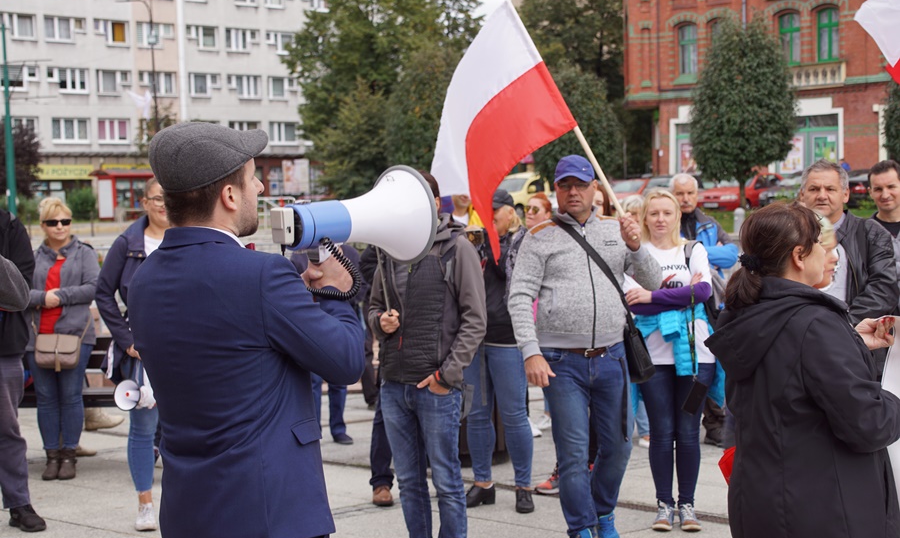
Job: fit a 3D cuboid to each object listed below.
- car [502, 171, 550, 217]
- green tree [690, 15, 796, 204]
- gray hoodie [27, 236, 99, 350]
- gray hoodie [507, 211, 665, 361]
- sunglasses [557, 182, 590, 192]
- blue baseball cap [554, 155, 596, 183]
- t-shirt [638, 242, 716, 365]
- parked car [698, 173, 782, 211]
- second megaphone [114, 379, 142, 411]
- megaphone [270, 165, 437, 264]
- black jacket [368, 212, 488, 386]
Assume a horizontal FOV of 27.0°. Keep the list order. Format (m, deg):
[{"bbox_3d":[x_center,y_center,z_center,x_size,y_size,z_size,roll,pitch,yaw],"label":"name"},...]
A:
[{"bbox_3d":[2.623,-2.587,66.000,1.660,1.580,3.800,1,4,41],"label":"car"},{"bbox_3d":[8.923,-4.728,57.000,3.150,5.950,3.150,-1,3,0],"label":"green tree"},{"bbox_3d":[-2.294,0.139,11.072,0.430,0.660,0.280,-2,3,-3],"label":"gray hoodie"},{"bbox_3d":[0.597,0.069,8.328,0.640,0.660,0.380,-2,3,-6],"label":"gray hoodie"},{"bbox_3d":[0.544,-0.367,8.300,0.150,0.045,0.140,-1,3,9],"label":"sunglasses"},{"bbox_3d":[0.551,-0.440,8.296,0.180,0.128,0.260,-1,3,9],"label":"blue baseball cap"},{"bbox_3d":[1.078,0.163,9.127,0.430,0.600,0.270,-1,3,6],"label":"t-shirt"},{"bbox_3d":[9.650,-2.433,62.500,1.650,1.420,3.900,1,4,44],"label":"parked car"},{"bbox_3d":[-1.551,0.635,9.438,0.165,0.175,0.250,0,-3,24],"label":"second megaphone"},{"bbox_3d":[-0.251,-0.113,4.350,0.380,0.240,0.235,-7,5,-39],"label":"megaphone"},{"bbox_3d":[-0.100,0.144,8.293,0.500,0.770,0.320,-1,3,14],"label":"black jacket"}]

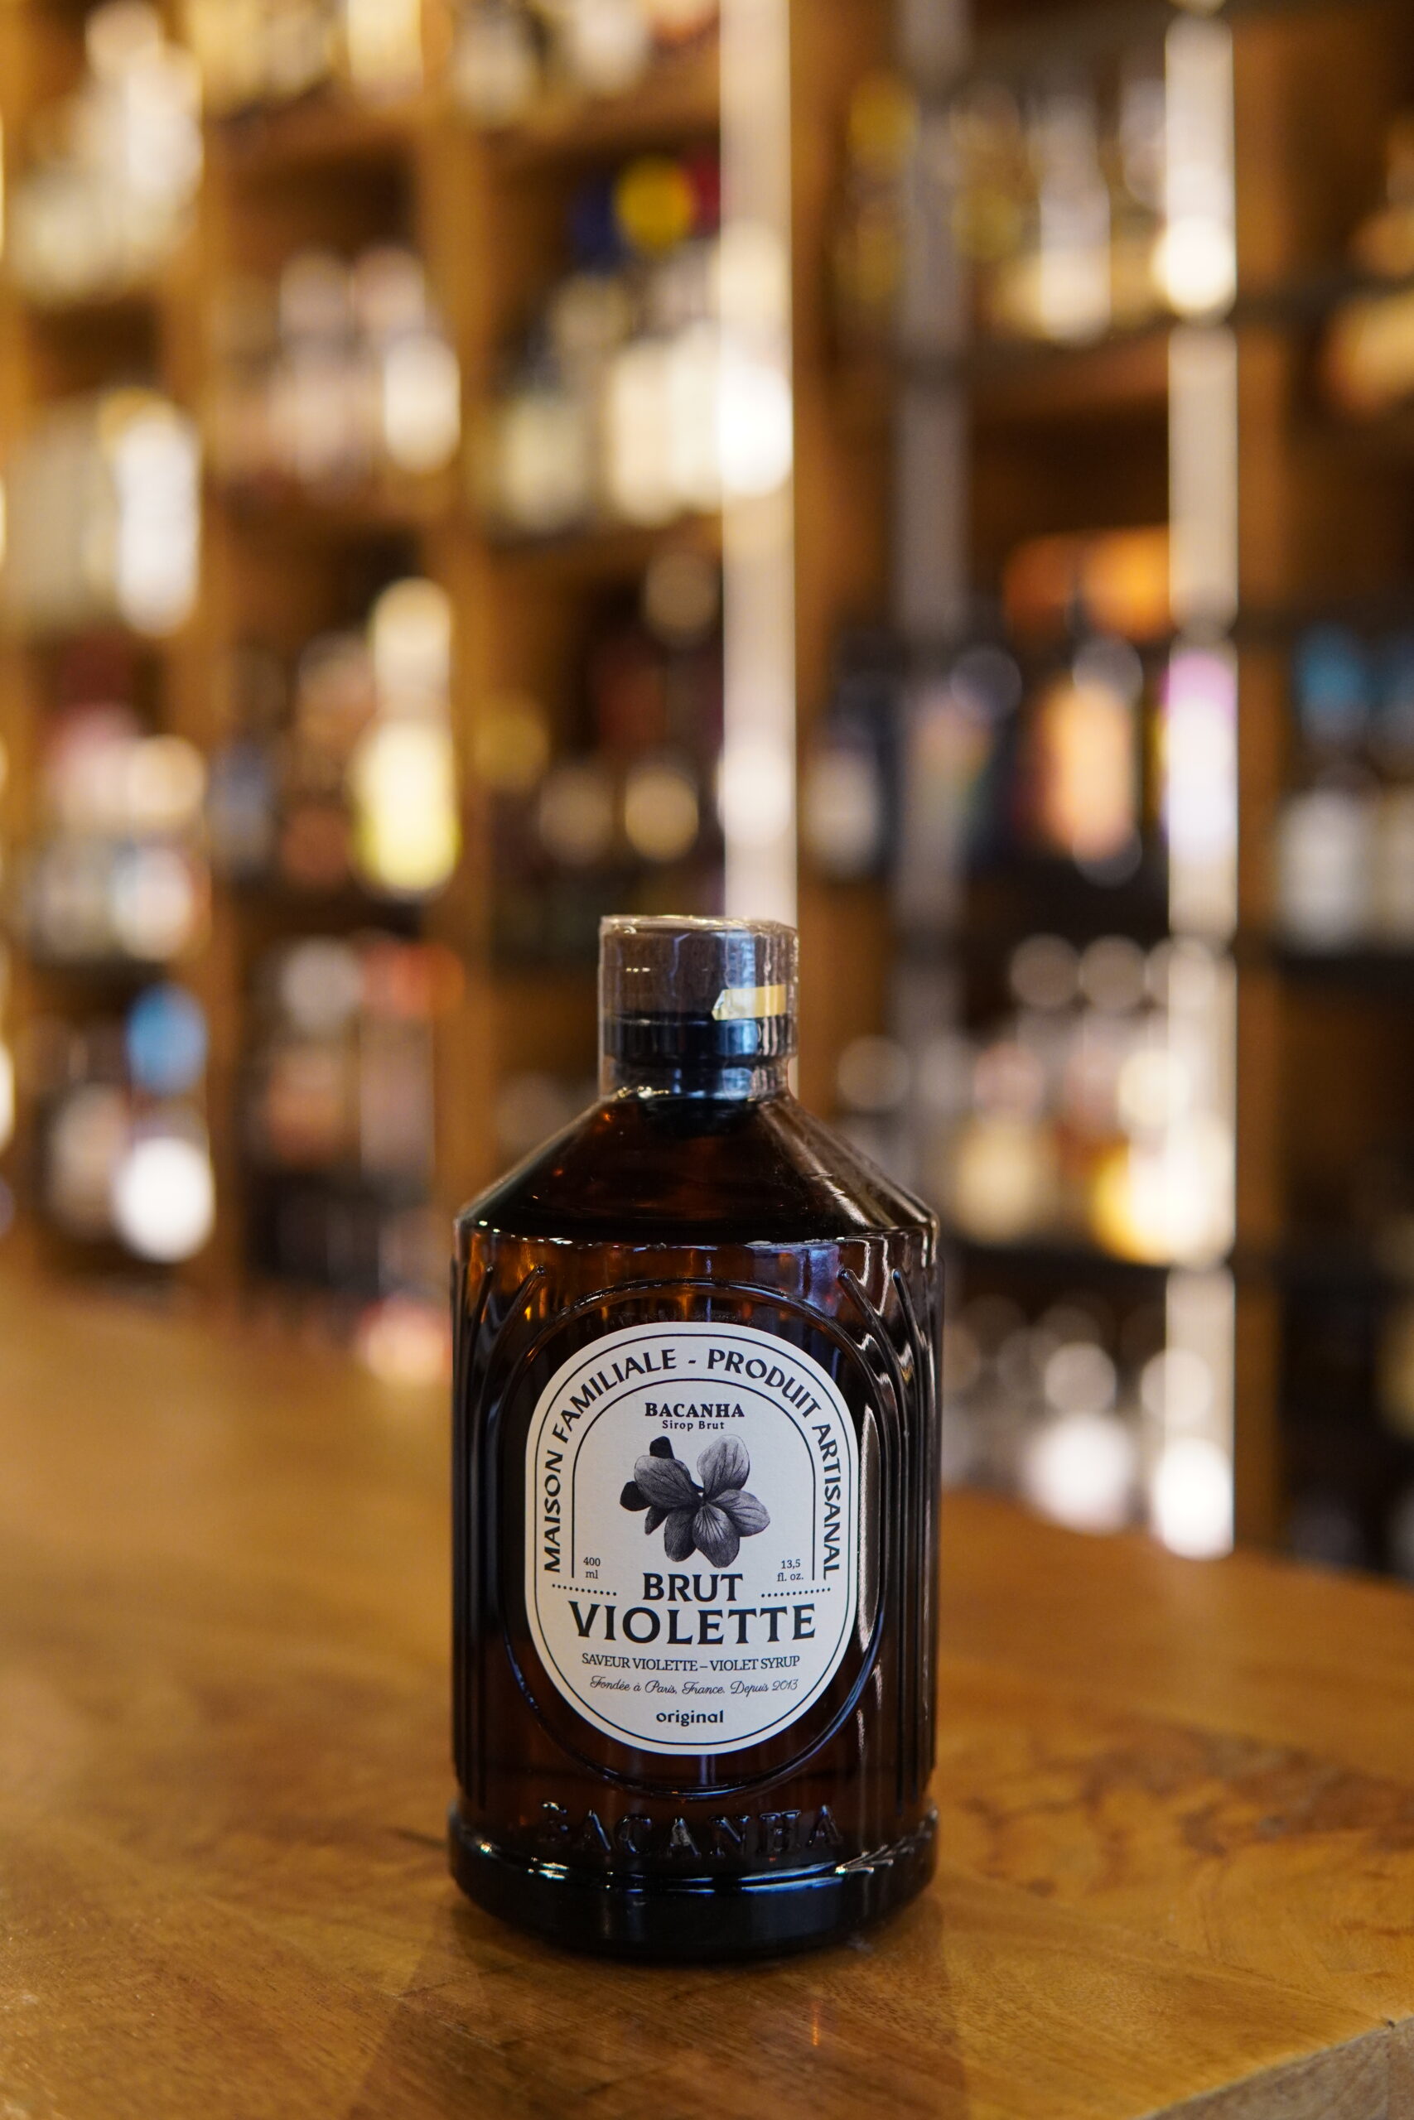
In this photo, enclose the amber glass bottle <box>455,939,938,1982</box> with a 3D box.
[{"bbox_3d":[-0.002,0.055,0.428,0.079,0.154,0.079,0,2,1],"label":"amber glass bottle"}]

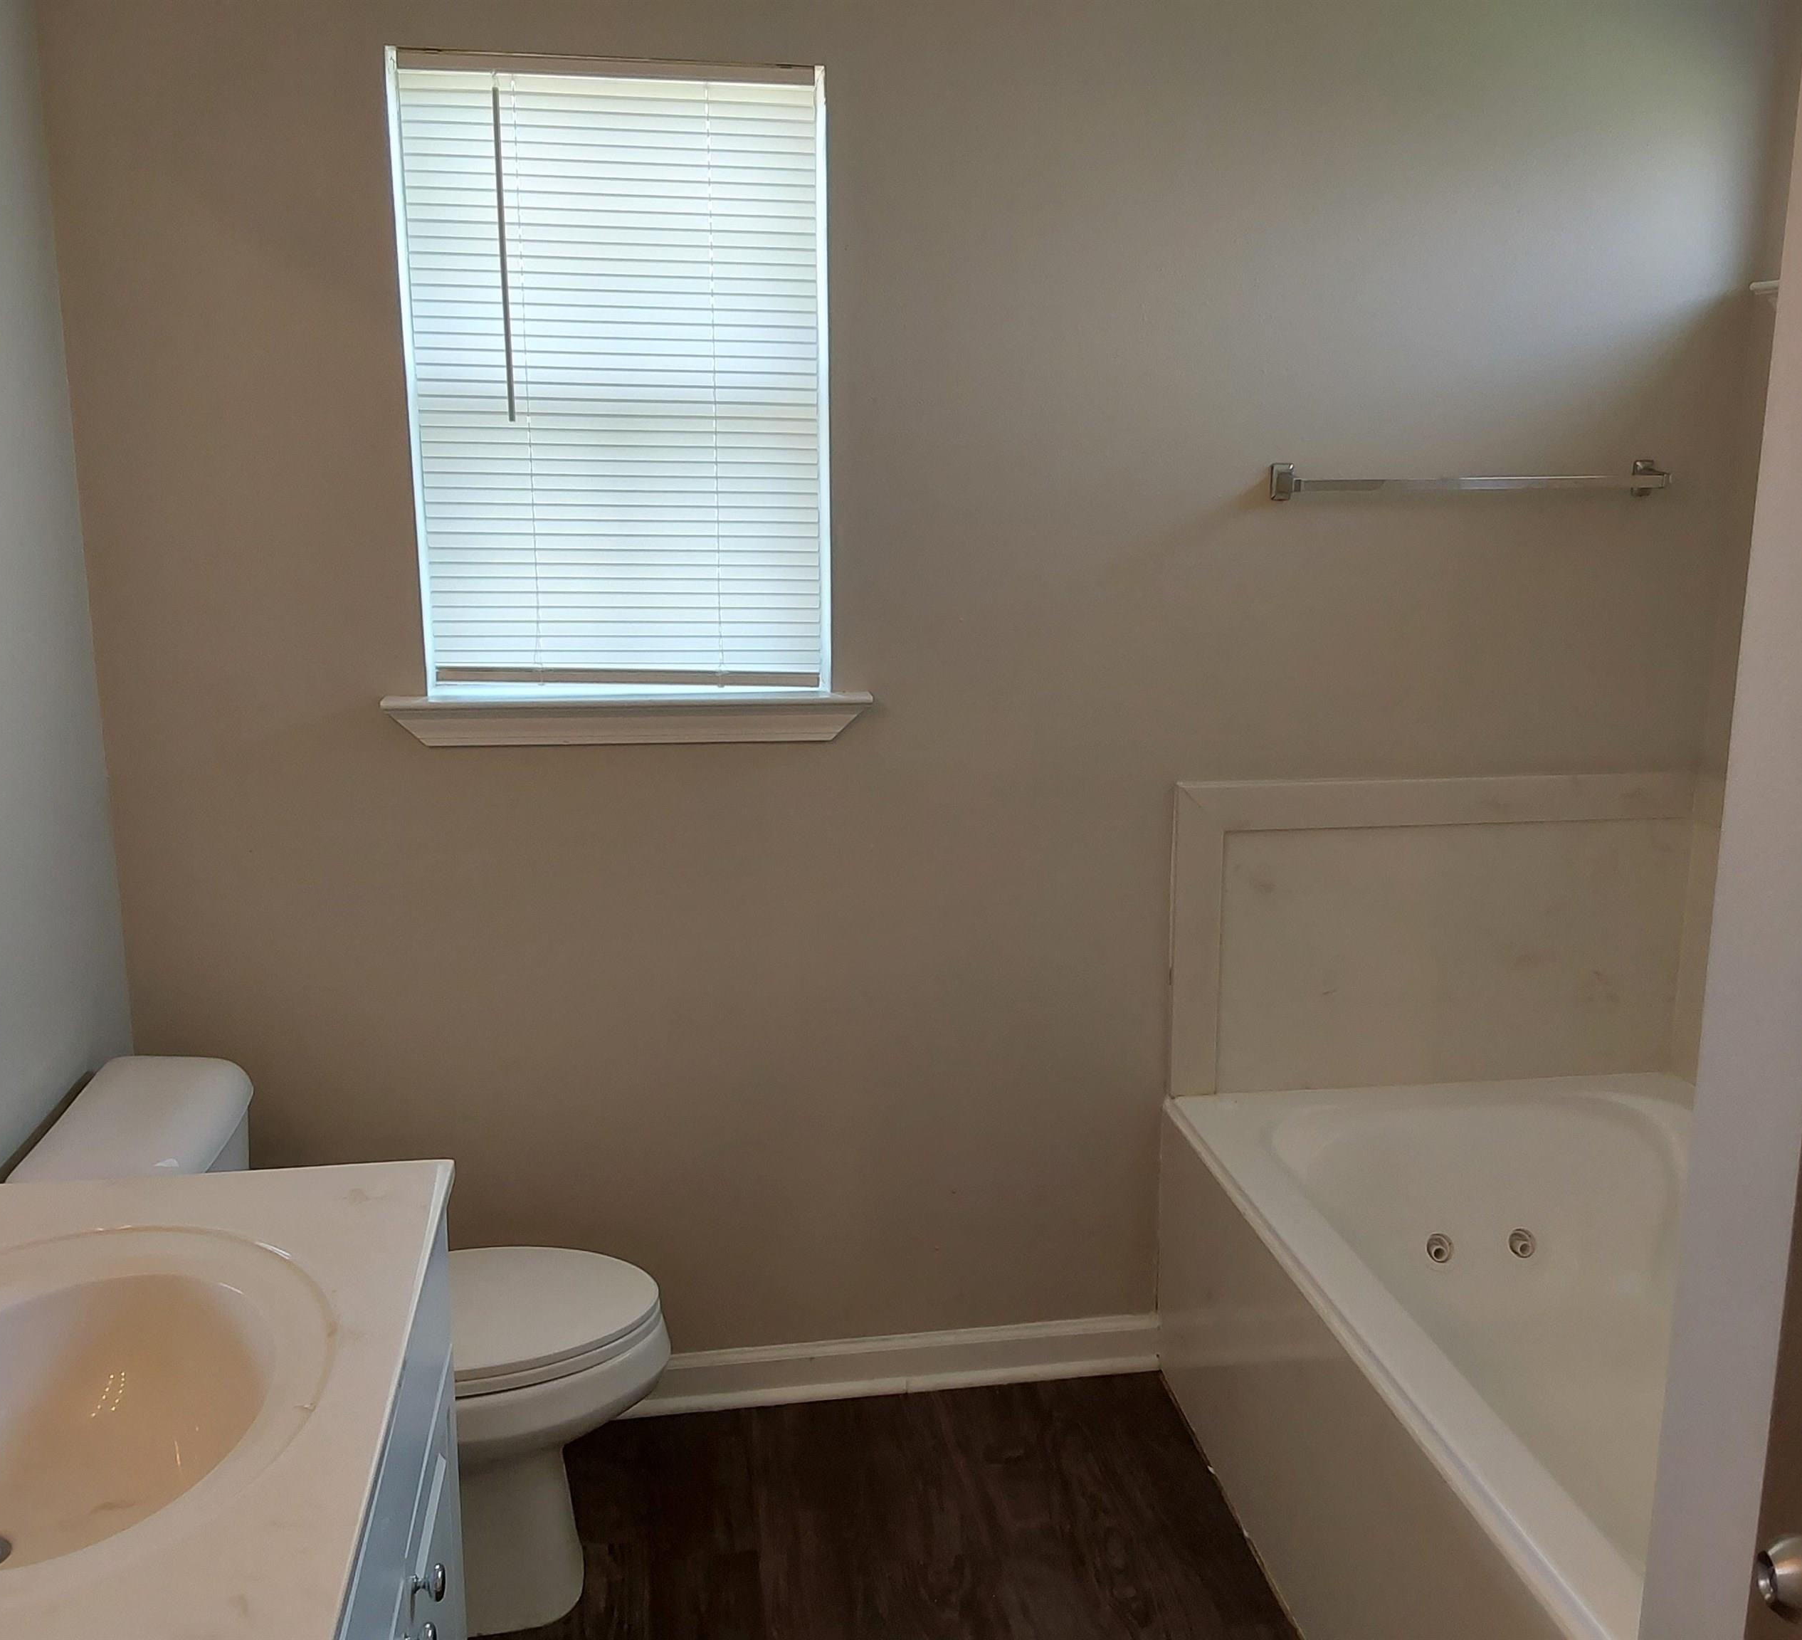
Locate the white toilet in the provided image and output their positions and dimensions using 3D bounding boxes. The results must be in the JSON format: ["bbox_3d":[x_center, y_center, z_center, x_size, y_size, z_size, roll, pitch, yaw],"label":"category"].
[{"bbox_3d":[-0.692,0.716,2.377,0.757,0.720,0.456,-2,12,-8],"label":"white toilet"}]

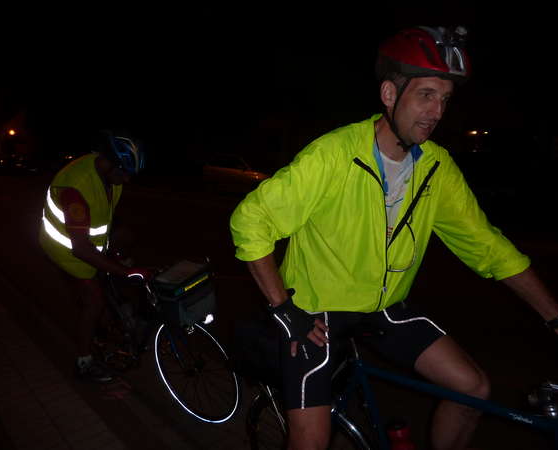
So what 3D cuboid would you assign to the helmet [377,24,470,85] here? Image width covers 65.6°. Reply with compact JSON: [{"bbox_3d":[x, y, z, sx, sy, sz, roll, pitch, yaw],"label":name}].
[{"bbox_3d":[0.381,-0.452,1.150,0.205,0.160,0.270,-7,26,-35],"label":"helmet"}]

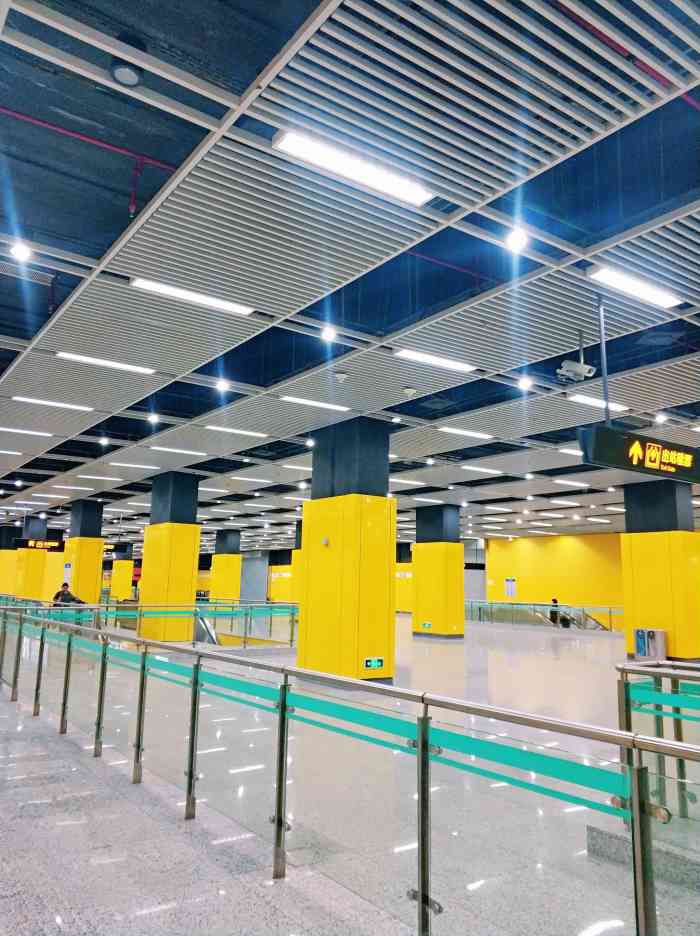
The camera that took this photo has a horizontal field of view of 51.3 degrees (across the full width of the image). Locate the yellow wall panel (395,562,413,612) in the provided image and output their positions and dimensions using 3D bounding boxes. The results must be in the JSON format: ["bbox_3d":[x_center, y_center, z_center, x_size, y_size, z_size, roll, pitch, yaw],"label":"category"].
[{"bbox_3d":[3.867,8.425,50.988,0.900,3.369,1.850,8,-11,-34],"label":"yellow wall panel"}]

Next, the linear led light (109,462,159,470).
[{"bbox_3d":[-5.182,-0.039,17.612,1.210,0.070,0.160,8,-11,-34],"label":"linear led light"}]

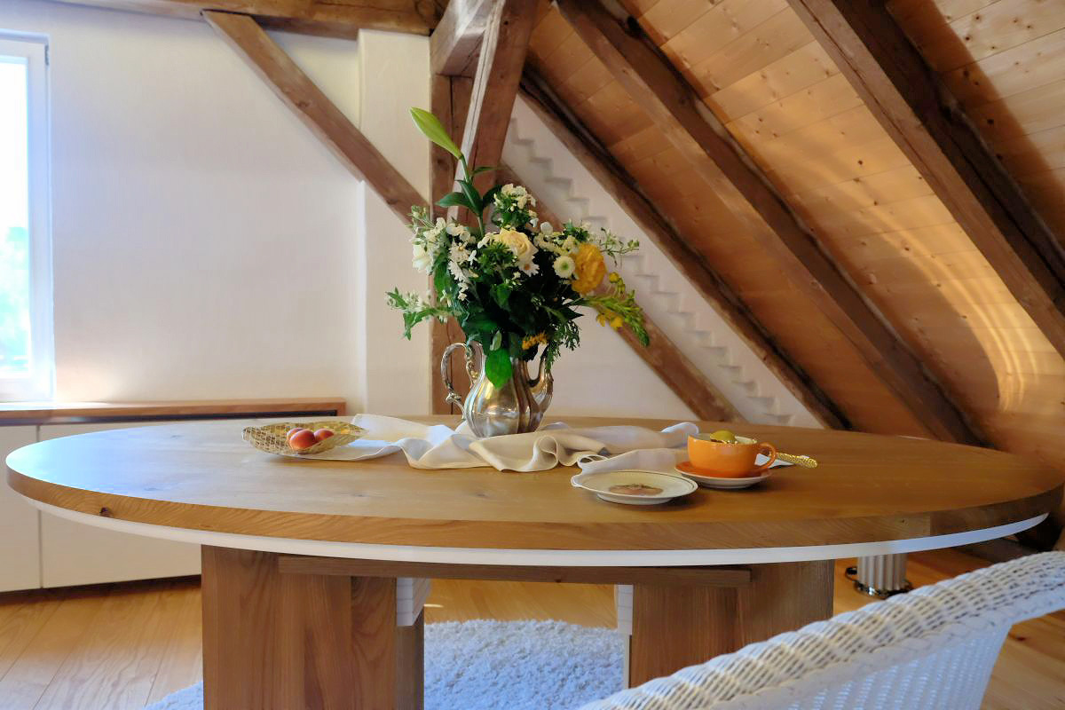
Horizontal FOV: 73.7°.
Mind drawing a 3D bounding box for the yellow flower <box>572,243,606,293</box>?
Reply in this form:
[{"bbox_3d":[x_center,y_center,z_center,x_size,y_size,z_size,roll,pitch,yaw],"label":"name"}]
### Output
[{"bbox_3d":[0.122,-0.186,1.540,0.072,0.109,0.075,-1,2,-14],"label":"yellow flower"}]

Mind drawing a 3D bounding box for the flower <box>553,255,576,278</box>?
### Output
[{"bbox_3d":[0.068,-0.191,1.520,0.049,0.049,0.027,0,2,-6],"label":"flower"}]

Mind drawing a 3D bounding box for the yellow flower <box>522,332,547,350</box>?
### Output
[{"bbox_3d":[0.005,-0.030,1.550,0.053,0.038,0.045,0,2,-11],"label":"yellow flower"}]

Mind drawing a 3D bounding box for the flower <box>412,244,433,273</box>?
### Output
[{"bbox_3d":[-0.243,-0.214,1.560,0.043,0.062,0.045,1,2,31],"label":"flower"}]

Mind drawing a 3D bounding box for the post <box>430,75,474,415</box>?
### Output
[{"bbox_3d":[-0.344,-0.158,3.080,0.170,2.060,0.170,0,2,-14],"label":"post"}]

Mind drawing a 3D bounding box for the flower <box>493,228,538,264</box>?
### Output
[{"bbox_3d":[-0.038,-0.230,1.490,0.091,0.074,0.072,0,2,-11],"label":"flower"}]

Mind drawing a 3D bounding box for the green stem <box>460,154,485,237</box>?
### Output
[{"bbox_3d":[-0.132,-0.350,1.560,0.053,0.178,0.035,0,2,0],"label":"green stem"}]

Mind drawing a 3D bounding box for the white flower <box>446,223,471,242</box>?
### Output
[{"bbox_3d":[-0.158,-0.262,1.510,0.052,0.042,0.040,0,2,11],"label":"white flower"}]

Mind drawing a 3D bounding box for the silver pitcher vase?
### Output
[{"bbox_3d":[-0.078,0.076,1.585,0.265,0.210,0.170,1,2,24],"label":"silver pitcher vase"}]

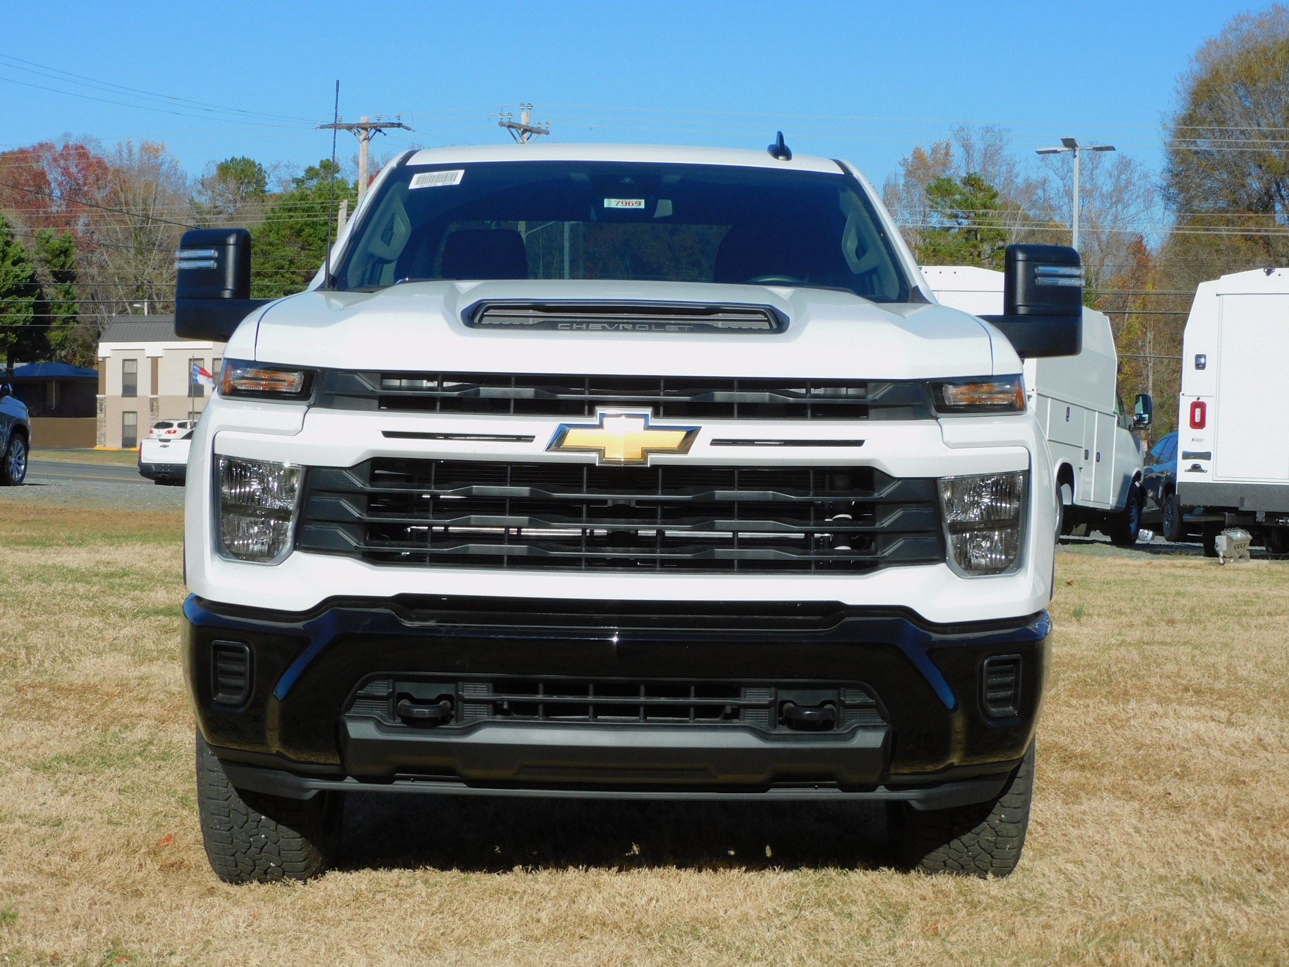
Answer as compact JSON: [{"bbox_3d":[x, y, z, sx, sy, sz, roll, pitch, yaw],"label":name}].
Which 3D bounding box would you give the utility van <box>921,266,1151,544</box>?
[{"bbox_3d":[4.070,-0.800,27.500,2.150,2.760,5.650,2,-1,23],"label":"utility van"}]

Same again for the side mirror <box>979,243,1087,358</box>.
[{"bbox_3d":[1.100,-0.525,6.970,0.340,0.327,0.200,1,2,-1],"label":"side mirror"}]

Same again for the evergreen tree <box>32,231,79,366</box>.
[{"bbox_3d":[-34.533,-8.774,142.000,2.900,12.200,2.900,1,2,0],"label":"evergreen tree"}]

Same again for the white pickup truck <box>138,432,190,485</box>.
[{"bbox_3d":[-10.700,-0.830,63.900,1.950,1.800,5.600,2,2,31],"label":"white pickup truck"}]

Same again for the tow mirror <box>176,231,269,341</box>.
[{"bbox_3d":[-1.190,-0.566,6.920,0.310,0.315,0.200,1,2,0],"label":"tow mirror"}]

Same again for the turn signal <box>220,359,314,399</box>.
[{"bbox_3d":[-0.845,-0.232,5.420,0.210,0.085,0.200,1,2,0],"label":"turn signal"}]

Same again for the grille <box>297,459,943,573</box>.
[{"bbox_3d":[-0.053,0.072,5.220,1.390,0.235,0.150,1,2,0],"label":"grille"}]

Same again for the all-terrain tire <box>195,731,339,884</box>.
[{"bbox_3d":[-0.940,0.600,6.120,0.280,0.850,0.850,1,2,0],"label":"all-terrain tire"}]

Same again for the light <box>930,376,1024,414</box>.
[{"bbox_3d":[0.748,-0.198,5.420,0.210,0.085,0.200,1,2,0],"label":"light"}]

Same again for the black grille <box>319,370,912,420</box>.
[{"bbox_3d":[-0.048,-0.194,5.310,1.360,0.093,0.150,1,2,-1],"label":"black grille"}]

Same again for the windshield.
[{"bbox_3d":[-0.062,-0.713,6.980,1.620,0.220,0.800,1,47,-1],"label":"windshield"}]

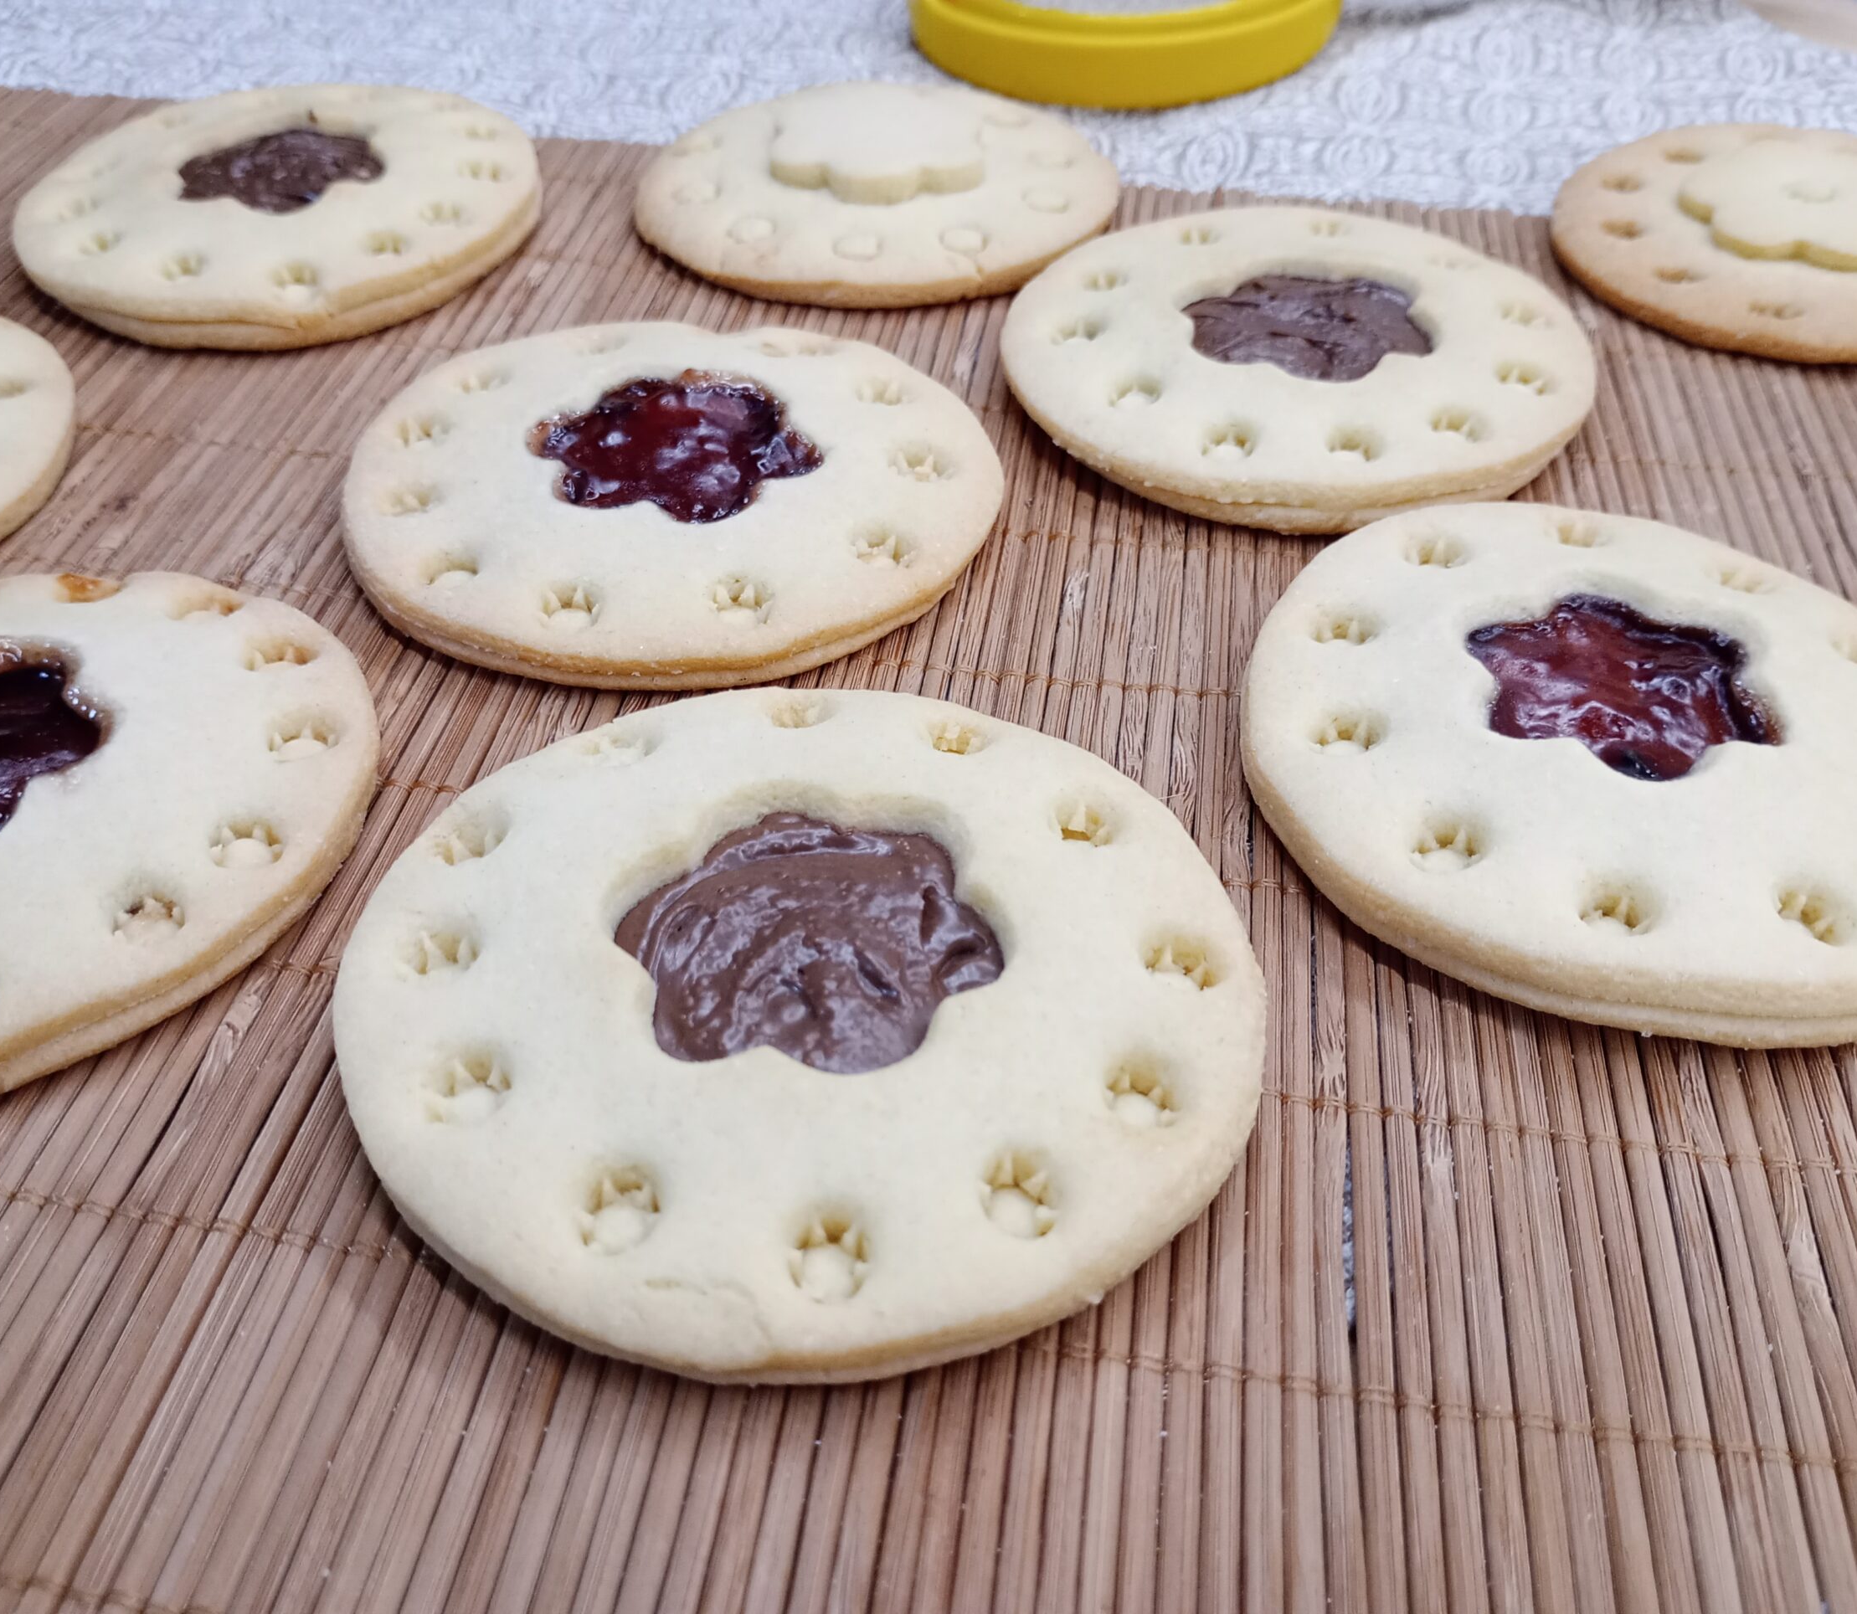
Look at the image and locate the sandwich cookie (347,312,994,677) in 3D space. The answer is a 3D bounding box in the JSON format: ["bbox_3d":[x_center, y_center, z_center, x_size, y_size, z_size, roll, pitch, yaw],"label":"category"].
[{"bbox_3d":[-0.032,-0.043,0.223,0.083,0.008,0.083,0,42,0],"label":"sandwich cookie"}]

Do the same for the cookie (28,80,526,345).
[{"bbox_3d":[-0.103,-0.098,0.280,0.082,0.009,0.082,0,42,0],"label":"cookie"}]

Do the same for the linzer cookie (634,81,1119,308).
[{"bbox_3d":[-0.008,-0.106,0.291,0.082,0.009,0.082,0,42,0],"label":"linzer cookie"}]

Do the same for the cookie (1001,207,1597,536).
[{"bbox_3d":[0.052,-0.065,0.247,0.082,0.009,0.082,0,42,0],"label":"cookie"}]

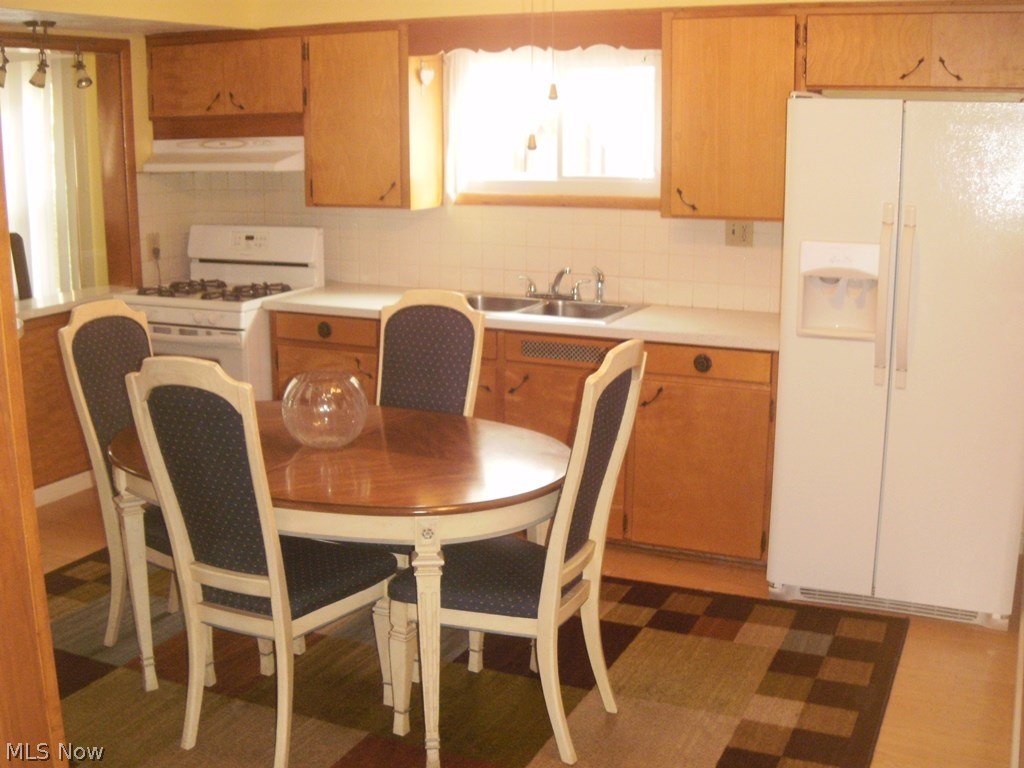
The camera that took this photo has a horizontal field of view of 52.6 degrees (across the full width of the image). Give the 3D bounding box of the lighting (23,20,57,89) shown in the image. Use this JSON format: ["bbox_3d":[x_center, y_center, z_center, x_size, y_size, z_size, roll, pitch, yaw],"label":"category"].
[{"bbox_3d":[-1.853,-1.290,4.085,0.126,0.287,0.126,6,14,22],"label":"lighting"}]

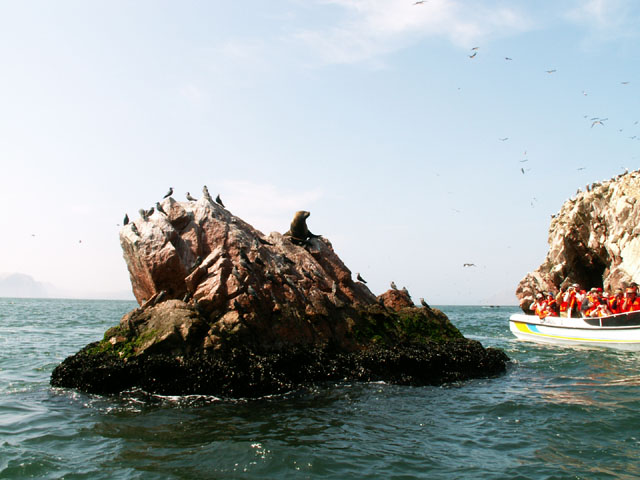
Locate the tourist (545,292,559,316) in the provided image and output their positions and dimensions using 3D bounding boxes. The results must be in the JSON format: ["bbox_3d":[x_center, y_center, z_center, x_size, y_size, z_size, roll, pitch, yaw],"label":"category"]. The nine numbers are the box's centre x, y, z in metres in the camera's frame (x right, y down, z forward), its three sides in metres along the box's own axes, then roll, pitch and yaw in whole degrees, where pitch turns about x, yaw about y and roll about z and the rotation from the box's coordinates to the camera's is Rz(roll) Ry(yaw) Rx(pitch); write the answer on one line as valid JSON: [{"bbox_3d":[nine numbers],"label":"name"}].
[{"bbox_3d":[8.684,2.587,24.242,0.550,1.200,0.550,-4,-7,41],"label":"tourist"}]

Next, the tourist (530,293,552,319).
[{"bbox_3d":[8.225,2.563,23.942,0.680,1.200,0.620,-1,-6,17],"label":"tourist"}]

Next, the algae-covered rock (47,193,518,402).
[{"bbox_3d":[-0.267,1.105,14.785,10.357,3.990,5.200,3,-6,-20],"label":"algae-covered rock"}]

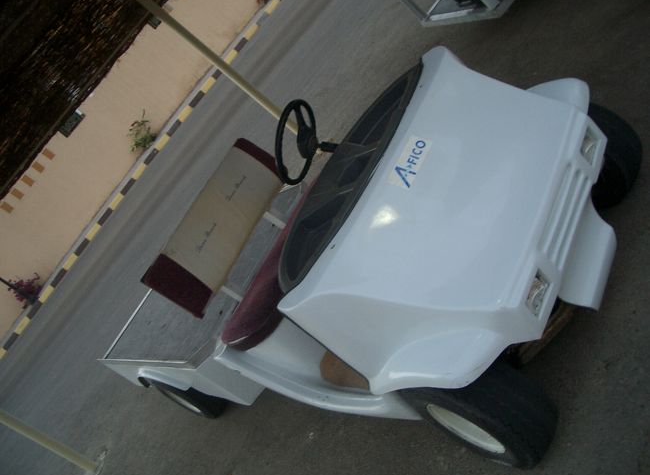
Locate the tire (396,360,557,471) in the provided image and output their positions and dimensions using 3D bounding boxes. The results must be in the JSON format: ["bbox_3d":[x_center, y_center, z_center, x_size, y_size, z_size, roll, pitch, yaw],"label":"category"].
[{"bbox_3d":[0.468,0.508,2.001,0.205,0.455,0.460,-57,20,-18],"label":"tire"}]

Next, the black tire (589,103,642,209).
[{"bbox_3d":[0.934,-0.301,2.466,0.205,0.455,0.460,-57,20,-18],"label":"black tire"}]

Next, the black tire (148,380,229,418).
[{"bbox_3d":[-0.824,0.945,4.083,0.460,0.455,0.205,-19,36,57],"label":"black tire"}]

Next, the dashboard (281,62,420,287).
[{"bbox_3d":[0.119,-0.185,2.315,0.420,0.240,1.070,-19,36,57],"label":"dashboard"}]

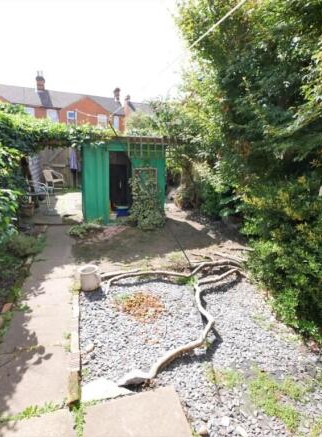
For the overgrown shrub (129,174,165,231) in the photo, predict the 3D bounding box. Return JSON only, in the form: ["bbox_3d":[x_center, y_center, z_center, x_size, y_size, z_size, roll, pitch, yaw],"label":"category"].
[{"bbox_3d":[-0.295,-0.380,5.017,0.720,1.100,0.480,0,15,0],"label":"overgrown shrub"}]

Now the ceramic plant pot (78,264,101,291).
[{"bbox_3d":[-0.834,0.677,2.699,0.225,0.215,0.225,0,15,0],"label":"ceramic plant pot"}]

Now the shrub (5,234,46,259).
[{"bbox_3d":[-2.085,0.386,3.640,0.480,0.290,0.420,0,15,0],"label":"shrub"}]

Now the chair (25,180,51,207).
[{"bbox_3d":[-3.455,-0.710,6.547,0.580,0.740,0.570,-6,16,-22],"label":"chair"}]

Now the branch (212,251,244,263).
[{"bbox_3d":[0.965,0.570,3.372,0.478,0.080,0.110,11,18,35],"label":"branch"}]

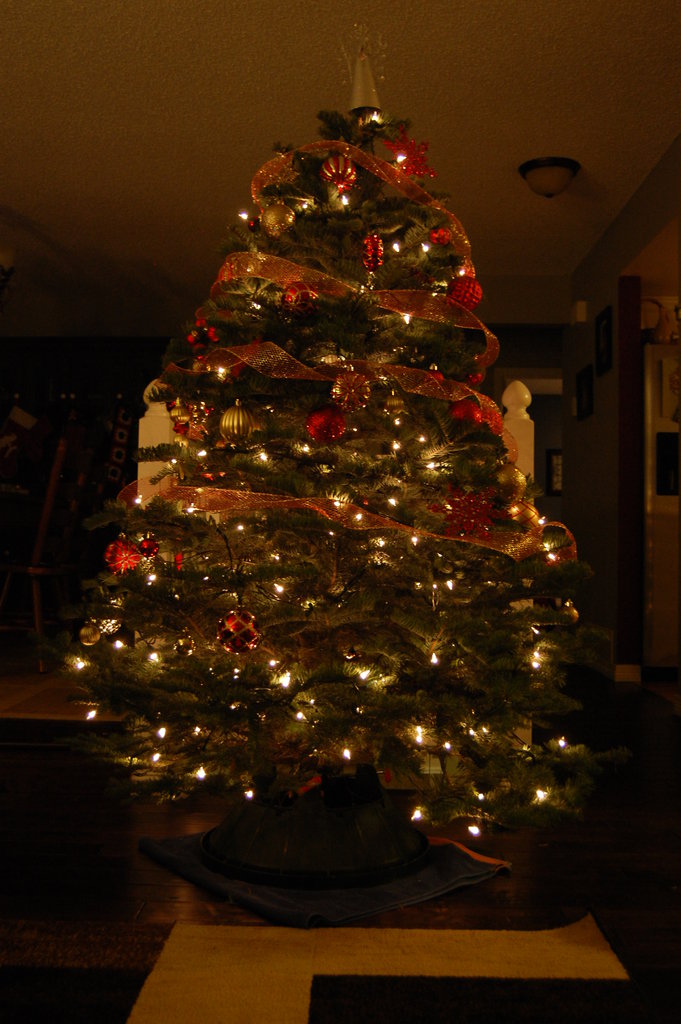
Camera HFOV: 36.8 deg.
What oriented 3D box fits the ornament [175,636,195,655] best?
[{"bbox_3d":[-0.296,0.253,1.939,0.038,0.038,0.038,1,-2,1],"label":"ornament"}]

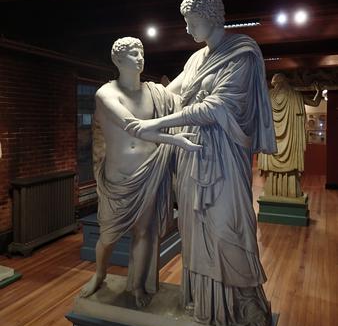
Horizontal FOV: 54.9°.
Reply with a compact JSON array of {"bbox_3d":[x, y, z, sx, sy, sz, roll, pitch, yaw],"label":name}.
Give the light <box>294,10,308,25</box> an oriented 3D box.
[{"bbox_3d":[1.548,-1.700,3.800,0.150,0.120,0.150,2,7,25],"label":"light"}]

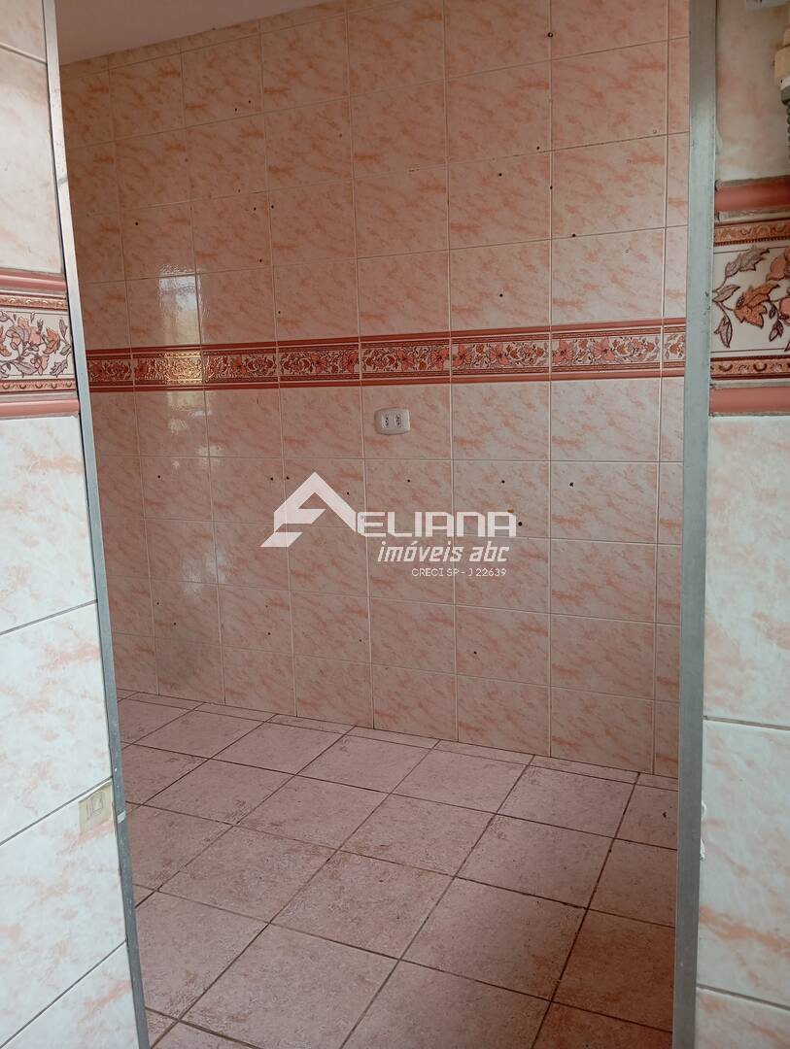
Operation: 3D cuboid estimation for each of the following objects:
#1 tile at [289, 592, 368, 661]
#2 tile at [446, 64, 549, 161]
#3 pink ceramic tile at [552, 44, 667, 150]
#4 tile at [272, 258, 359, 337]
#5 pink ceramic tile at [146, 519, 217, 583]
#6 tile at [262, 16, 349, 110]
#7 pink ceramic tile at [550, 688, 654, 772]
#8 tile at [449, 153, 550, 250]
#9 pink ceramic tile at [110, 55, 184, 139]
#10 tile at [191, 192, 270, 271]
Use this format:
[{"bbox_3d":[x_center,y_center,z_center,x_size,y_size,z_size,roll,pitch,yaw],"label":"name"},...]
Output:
[{"bbox_3d":[-0.237,0.380,3.144,0.330,0.250,0.010,3,11,24],"label":"tile"},{"bbox_3d":[0.310,-1.232,2.558,0.325,0.246,0.010,3,11,25],"label":"tile"},{"bbox_3d":[0.614,-1.226,2.444,0.330,0.250,0.010,3,11,24],"label":"pink ceramic tile"},{"bbox_3d":[-0.275,-0.777,2.960,0.331,0.251,0.010,3,11,25],"label":"tile"},{"bbox_3d":[-0.839,0.102,3.343,0.325,0.245,0.010,3,11,25],"label":"pink ceramic tile"},{"bbox_3d":[-0.299,-1.536,2.849,0.332,0.248,0.010,3,11,25],"label":"tile"},{"bbox_3d":[0.682,0.676,2.809,0.332,0.249,0.010,3,11,25],"label":"pink ceramic tile"},{"bbox_3d":[0.321,-0.994,2.624,0.330,0.250,0.010,3,11,24],"label":"tile"},{"bbox_3d":[-0.900,-1.550,3.095,0.329,0.248,0.010,3,11,25],"label":"pink ceramic tile"},{"bbox_3d":[-0.585,-1.045,3.055,0.331,0.251,0.010,3,11,25],"label":"tile"}]

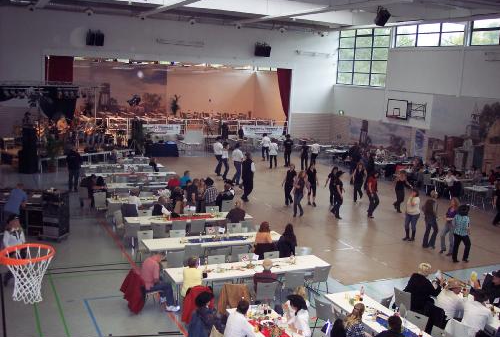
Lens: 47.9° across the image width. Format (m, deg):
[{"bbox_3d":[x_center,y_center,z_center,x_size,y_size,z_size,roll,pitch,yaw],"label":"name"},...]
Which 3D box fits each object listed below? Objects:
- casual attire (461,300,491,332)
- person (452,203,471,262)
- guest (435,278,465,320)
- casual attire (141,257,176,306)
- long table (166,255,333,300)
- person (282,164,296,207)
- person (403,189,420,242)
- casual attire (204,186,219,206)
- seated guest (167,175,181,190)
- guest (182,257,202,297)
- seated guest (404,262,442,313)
[{"bbox_3d":[4.069,2.647,10.240,0.500,0.630,0.580,-1,10,-25],"label":"casual attire"},{"bbox_3d":[5.907,1.768,15.501,0.520,1.620,0.420,8,11,30],"label":"person"},{"bbox_3d":[3.829,2.727,10.782,0.760,1.200,0.550,-1,10,-25],"label":"guest"},{"bbox_3d":[-1.790,2.295,11.384,0.780,1.120,0.500,-1,10,-25],"label":"casual attire"},{"bbox_3d":[0.002,2.522,12.235,3.629,0.740,0.822,-1,10,-25],"label":"long table"},{"bbox_3d":[1.596,0.627,21.731,0.500,1.660,0.400,3,10,-3],"label":"person"},{"bbox_3d":[5.075,1.434,17.703,0.420,1.620,0.500,-5,13,-41],"label":"person"},{"bbox_3d":[-1.314,0.922,19.227,0.500,0.660,0.360,0,10,-18],"label":"casual attire"},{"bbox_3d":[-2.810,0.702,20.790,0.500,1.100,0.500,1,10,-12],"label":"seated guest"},{"bbox_3d":[-1.178,2.393,11.084,0.500,1.250,0.750,1,10,-10],"label":"guest"},{"bbox_3d":[3.470,2.573,11.292,0.750,1.300,0.550,-5,12,-39],"label":"seated guest"}]

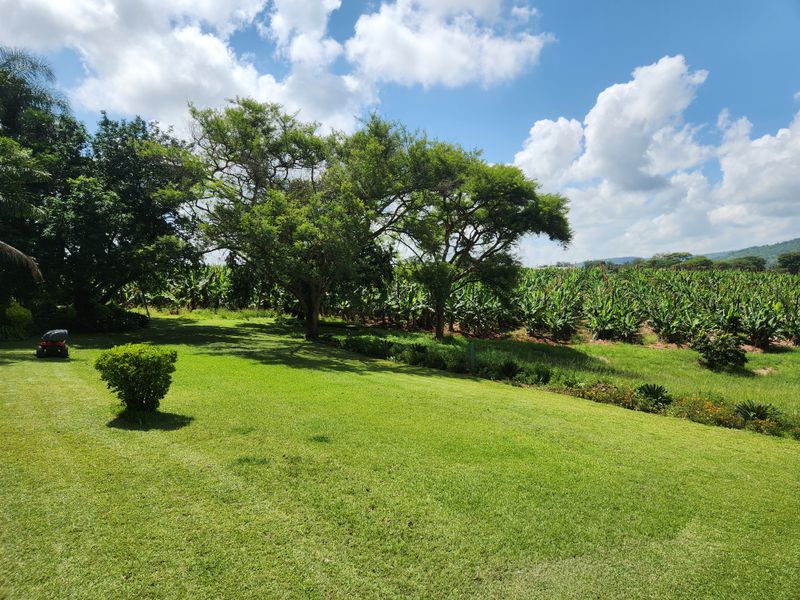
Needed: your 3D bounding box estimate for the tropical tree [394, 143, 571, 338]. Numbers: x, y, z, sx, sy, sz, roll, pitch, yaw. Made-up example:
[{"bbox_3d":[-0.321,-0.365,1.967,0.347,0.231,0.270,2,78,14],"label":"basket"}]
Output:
[{"bbox_3d":[3.229,-2.329,20.800,6.888,7.670,6.400,0,3,0],"label":"tropical tree"}]

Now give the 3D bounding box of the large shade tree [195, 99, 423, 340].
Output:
[{"bbox_3d":[-3.516,-3.059,20.200,8.893,9.045,8.200,0,3,0],"label":"large shade tree"}]

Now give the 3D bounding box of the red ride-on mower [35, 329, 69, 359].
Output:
[{"bbox_3d":[-10.491,1.310,16.000,1.000,0.950,1.600,-2,4,-27],"label":"red ride-on mower"}]

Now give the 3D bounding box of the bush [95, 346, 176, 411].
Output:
[{"bbox_3d":[-4.908,1.462,9.900,1.565,1.267,1.450,0,3,0],"label":"bush"}]

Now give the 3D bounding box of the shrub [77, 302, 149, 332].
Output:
[{"bbox_3d":[-12.603,0.767,23.300,3.156,1.315,2.200,0,3,0],"label":"shrub"}]

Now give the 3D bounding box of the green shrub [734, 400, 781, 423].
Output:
[{"bbox_3d":[6.121,1.926,9.100,0.788,0.411,0.750,0,3,0],"label":"green shrub"}]

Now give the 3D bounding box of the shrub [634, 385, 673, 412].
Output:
[{"bbox_3d":[4.817,1.872,10.100,0.722,0.532,0.720,0,3,0],"label":"shrub"}]

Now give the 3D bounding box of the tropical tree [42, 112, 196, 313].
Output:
[{"bbox_3d":[-13.194,-3.928,25.000,7.620,9.595,7.300,0,3,0],"label":"tropical tree"}]

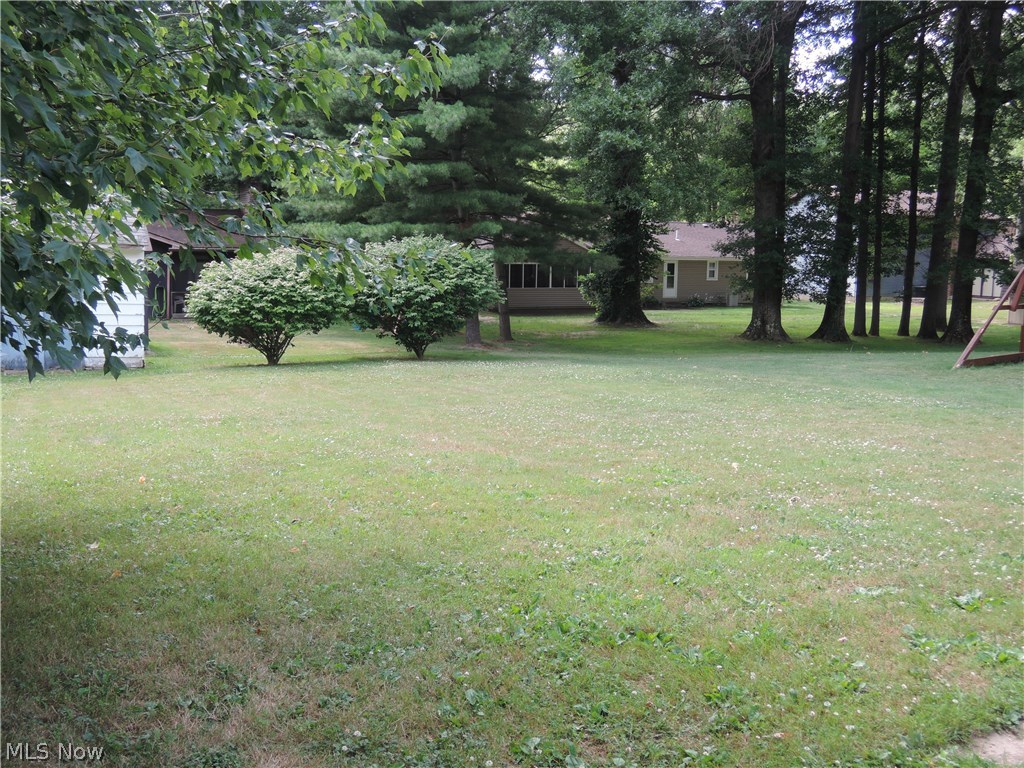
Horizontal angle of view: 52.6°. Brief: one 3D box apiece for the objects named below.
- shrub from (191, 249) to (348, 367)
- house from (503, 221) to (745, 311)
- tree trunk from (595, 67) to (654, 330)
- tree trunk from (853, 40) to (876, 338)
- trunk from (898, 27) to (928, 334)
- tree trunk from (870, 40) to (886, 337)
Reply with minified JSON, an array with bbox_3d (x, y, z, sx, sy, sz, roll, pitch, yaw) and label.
[{"bbox_3d":[-4.322,-1.379,18.390,2.750,2.040,2.600,2,6,0],"label":"shrub"},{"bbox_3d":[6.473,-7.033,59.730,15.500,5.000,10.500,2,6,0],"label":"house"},{"bbox_3d":[3.869,-6.276,34.035,1.700,8.610,1.600,2,6,0],"label":"tree trunk"},{"bbox_3d":[9.517,-5.196,27.875,0.420,7.870,0.420,2,6,0],"label":"tree trunk"},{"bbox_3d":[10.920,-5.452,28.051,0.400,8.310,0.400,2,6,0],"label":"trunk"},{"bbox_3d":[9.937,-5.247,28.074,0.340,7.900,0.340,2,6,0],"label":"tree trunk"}]

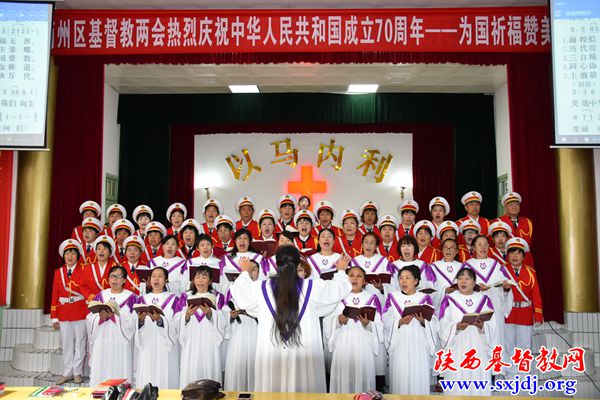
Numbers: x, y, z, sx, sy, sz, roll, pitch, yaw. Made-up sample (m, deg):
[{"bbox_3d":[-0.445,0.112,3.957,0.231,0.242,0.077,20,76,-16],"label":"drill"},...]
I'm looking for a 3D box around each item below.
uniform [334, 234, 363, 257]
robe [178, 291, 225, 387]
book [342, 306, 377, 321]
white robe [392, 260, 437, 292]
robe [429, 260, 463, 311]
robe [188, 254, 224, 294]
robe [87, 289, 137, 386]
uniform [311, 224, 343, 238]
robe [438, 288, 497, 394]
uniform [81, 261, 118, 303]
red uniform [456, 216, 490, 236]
[{"bbox_3d":[0.611,0.744,6.620,0.470,0.680,0.270,0,-5,5],"label":"uniform"},{"bbox_3d":[-0.886,1.412,4.896,0.450,1.200,0.370,0,-5,-5],"label":"robe"},{"bbox_3d":[0.508,0.965,4.654,0.280,0.200,0.060,-1,30,6],"label":"book"},{"bbox_3d":[1.145,1.198,5.497,0.460,1.220,0.360,-1,-5,9],"label":"white robe"},{"bbox_3d":[1.636,1.310,5.963,0.520,1.300,0.360,-1,-5,8],"label":"robe"},{"bbox_3d":[-1.034,1.249,5.963,0.520,1.310,0.360,0,-5,-4],"label":"robe"},{"bbox_3d":[-1.713,1.402,4.947,0.430,1.200,0.360,0,-5,-3],"label":"robe"},{"bbox_3d":[0.318,0.631,6.821,0.420,0.680,0.270,0,-5,3],"label":"uniform"},{"bbox_3d":[1.521,1.426,4.995,0.530,1.170,0.380,0,-5,3],"label":"robe"},{"bbox_3d":[-2.238,1.021,6.170,0.480,0.680,0.270,1,-5,-10],"label":"uniform"},{"bbox_3d":[2.256,0.550,7.119,0.480,0.700,0.270,-1,-5,8],"label":"red uniform"}]

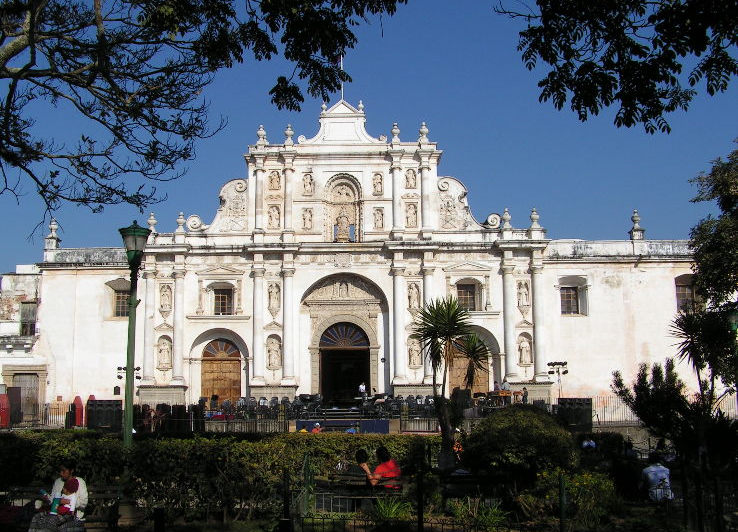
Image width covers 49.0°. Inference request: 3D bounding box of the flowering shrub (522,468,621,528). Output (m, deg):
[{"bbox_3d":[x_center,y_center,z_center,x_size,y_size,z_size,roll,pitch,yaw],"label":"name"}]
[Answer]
[{"bbox_3d":[3.178,3.641,12.720,1.538,0.900,1.300,0,-8,0],"label":"flowering shrub"}]

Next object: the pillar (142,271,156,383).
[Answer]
[{"bbox_3d":[-17.011,4.797,62.950,1.088,8.736,0.980,0,-8,0],"label":"pillar"}]

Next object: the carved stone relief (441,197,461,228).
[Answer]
[{"bbox_3d":[5.827,-3.724,57.323,1.548,2.389,0.250,-1,-10,2],"label":"carved stone relief"}]

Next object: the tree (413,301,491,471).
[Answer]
[{"bbox_3d":[1.900,2.862,19.801,1.880,3.956,1.800,-1,-10,0],"label":"tree"}]

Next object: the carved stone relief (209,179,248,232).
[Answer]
[{"bbox_3d":[-10.020,-4.278,58.145,2.874,3.818,0.600,-1,-10,2],"label":"carved stone relief"}]

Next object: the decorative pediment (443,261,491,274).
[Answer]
[{"bbox_3d":[7.718,0.118,63.665,3.731,0.872,0.450,0,-8,0],"label":"decorative pediment"}]

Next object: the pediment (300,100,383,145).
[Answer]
[{"bbox_3d":[-1.958,-10.409,59.007,5.976,3.080,0.800,-1,-10,0],"label":"pediment"}]

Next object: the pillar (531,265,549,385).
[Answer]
[{"bbox_3d":[11.737,3.808,55.867,0.980,8.189,0.950,-1,-10,0],"label":"pillar"}]

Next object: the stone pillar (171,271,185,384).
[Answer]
[{"bbox_3d":[-13.140,4.303,56.292,1.042,7.938,0.950,-1,-10,2],"label":"stone pillar"}]

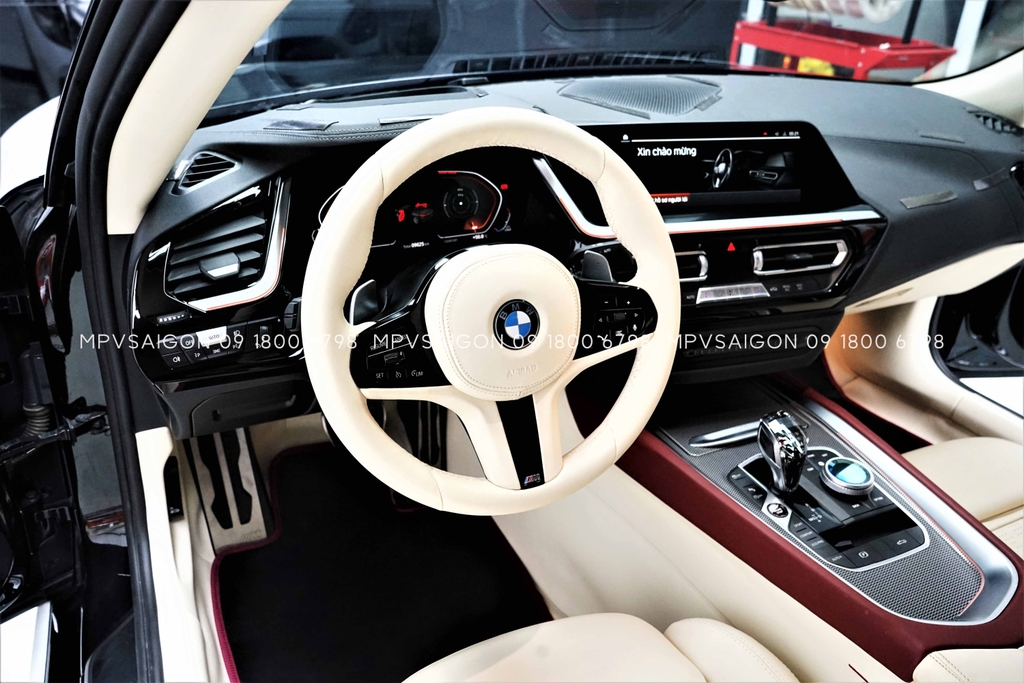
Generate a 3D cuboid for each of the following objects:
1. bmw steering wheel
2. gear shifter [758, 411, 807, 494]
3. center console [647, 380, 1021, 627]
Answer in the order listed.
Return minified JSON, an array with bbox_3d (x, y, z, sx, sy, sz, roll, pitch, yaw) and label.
[{"bbox_3d":[-0.010,-0.025,0.738,0.368,0.368,0.088,-10,10,-23],"label":"bmw steering wheel"},{"bbox_3d":[0.309,0.128,0.909,0.042,0.085,0.053,-10,17,-26],"label":"gear shifter"},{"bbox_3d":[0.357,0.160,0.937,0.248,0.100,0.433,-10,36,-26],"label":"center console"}]

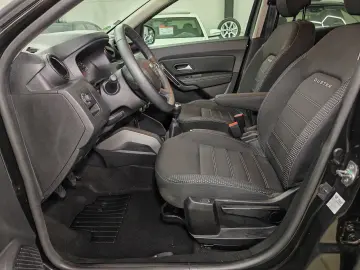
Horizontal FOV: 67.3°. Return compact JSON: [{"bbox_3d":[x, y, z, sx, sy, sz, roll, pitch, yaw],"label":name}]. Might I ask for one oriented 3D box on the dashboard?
[{"bbox_3d":[-0.428,-0.267,1.361,0.520,0.480,1.400,0,22,0],"label":"dashboard"}]

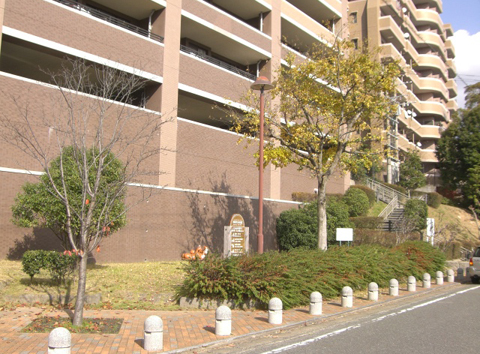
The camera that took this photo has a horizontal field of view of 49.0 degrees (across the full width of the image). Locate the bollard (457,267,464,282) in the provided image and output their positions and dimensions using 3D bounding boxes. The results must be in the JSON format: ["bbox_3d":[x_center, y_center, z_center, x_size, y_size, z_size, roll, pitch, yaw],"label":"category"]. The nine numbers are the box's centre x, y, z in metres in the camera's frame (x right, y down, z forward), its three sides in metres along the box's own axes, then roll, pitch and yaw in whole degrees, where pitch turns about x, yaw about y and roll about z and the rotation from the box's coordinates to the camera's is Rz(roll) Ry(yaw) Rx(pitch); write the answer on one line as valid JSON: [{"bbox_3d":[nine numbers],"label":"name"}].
[{"bbox_3d":[8.238,3.623,19.703,0.246,0.447,0.246,-4,-8,37],"label":"bollard"}]

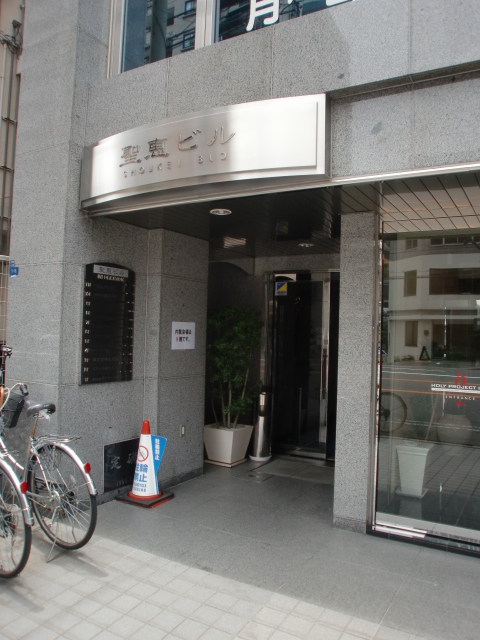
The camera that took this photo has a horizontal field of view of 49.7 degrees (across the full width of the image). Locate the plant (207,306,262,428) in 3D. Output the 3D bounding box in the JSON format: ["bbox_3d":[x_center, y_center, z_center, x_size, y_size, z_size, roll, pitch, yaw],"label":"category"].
[{"bbox_3d":[-0.090,0.564,6.117,0.680,1.419,0.680,2,-2,0],"label":"plant"}]

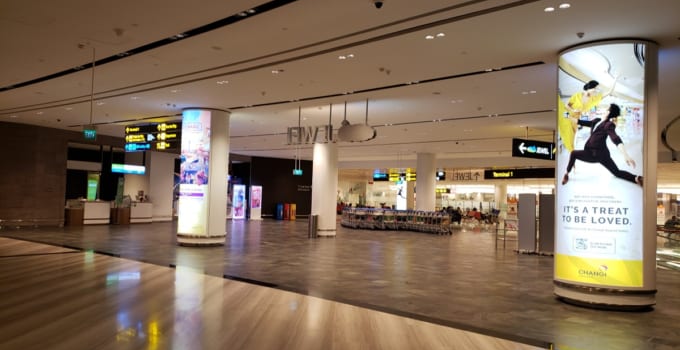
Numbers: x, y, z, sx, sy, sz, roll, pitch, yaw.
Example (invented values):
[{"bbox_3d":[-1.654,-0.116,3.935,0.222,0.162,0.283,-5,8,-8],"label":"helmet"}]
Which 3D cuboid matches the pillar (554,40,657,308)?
[{"bbox_3d":[4.441,0.007,8.563,1.480,4.200,1.480,0,-3,39],"label":"pillar"}]

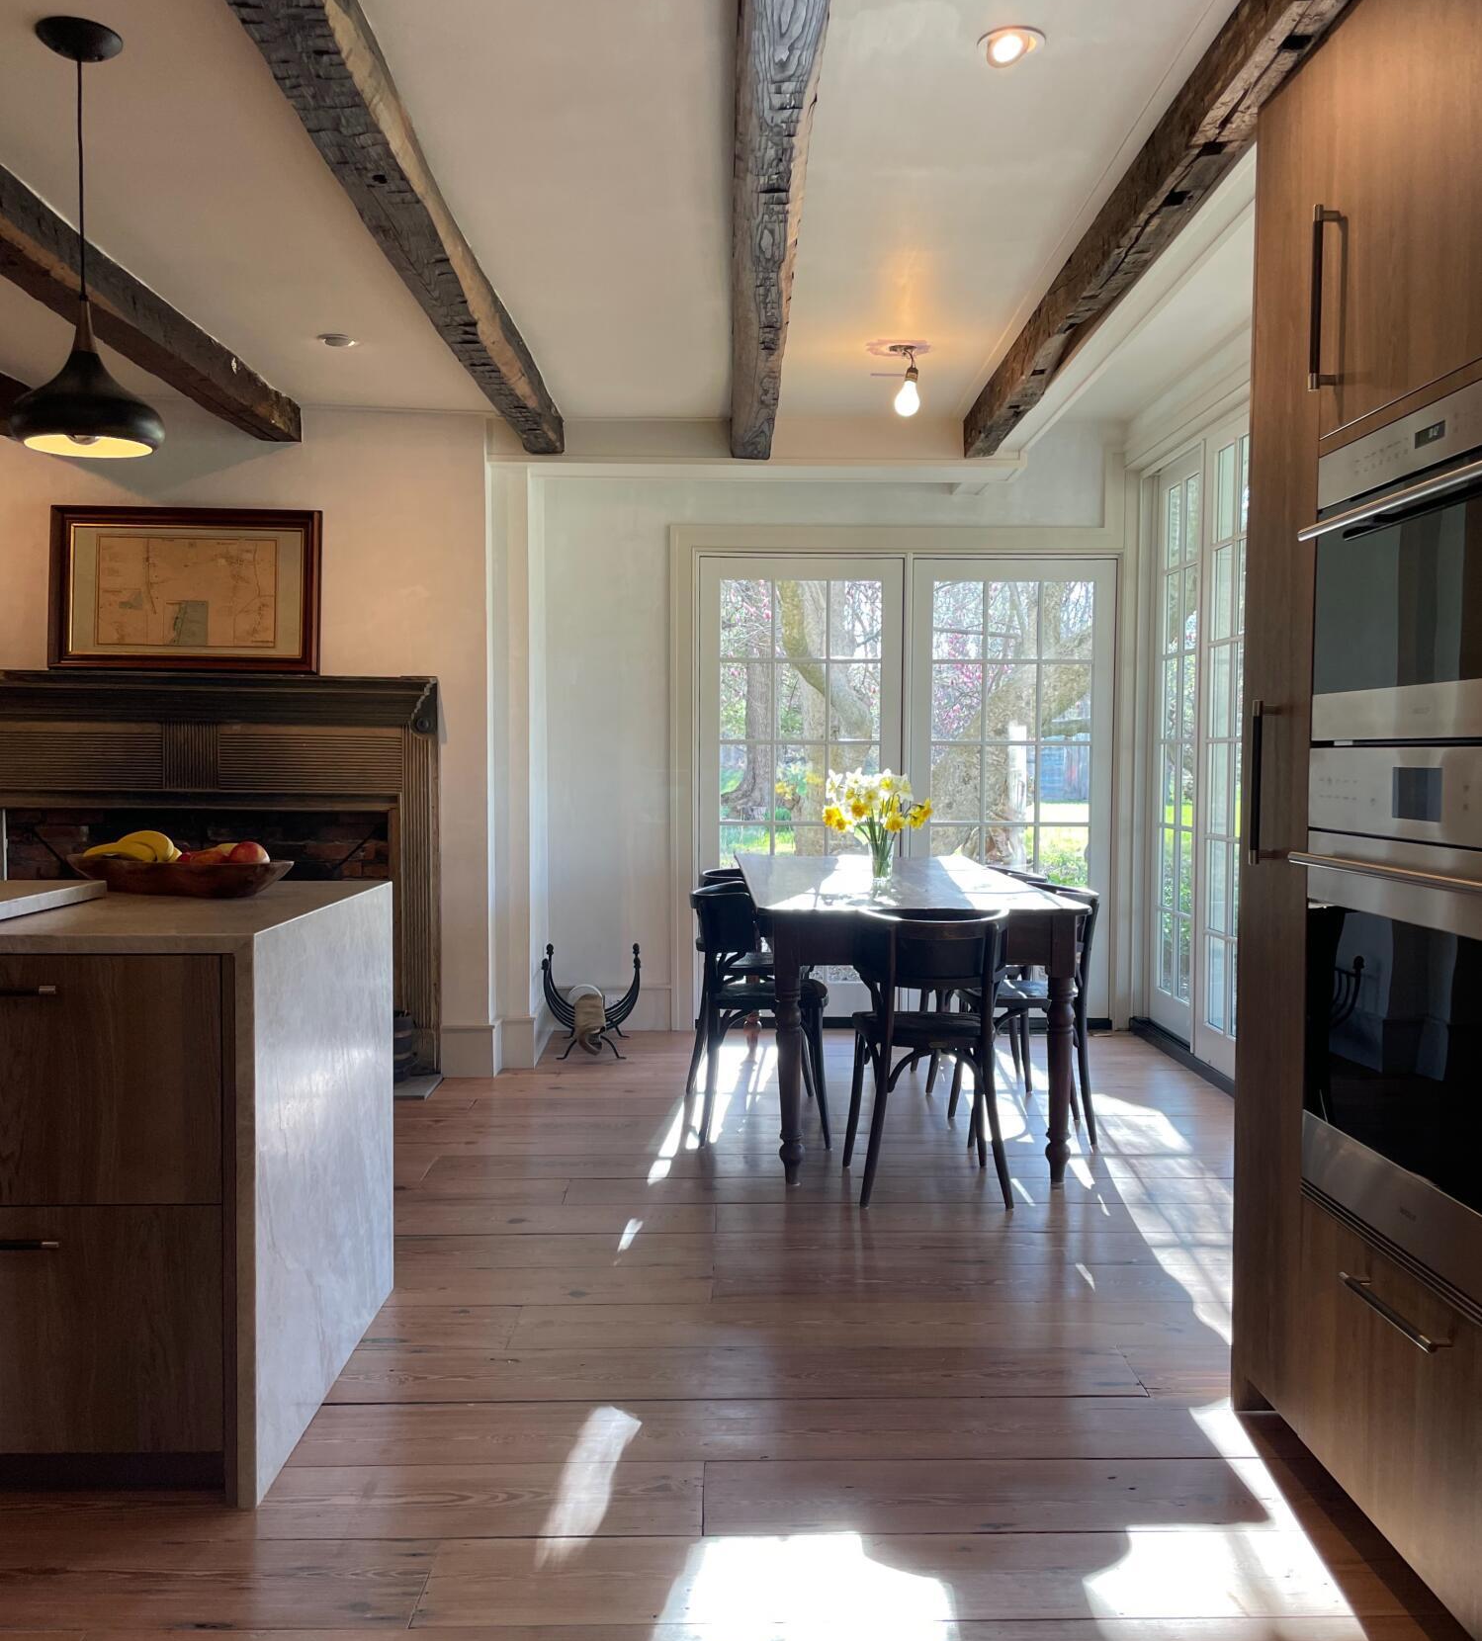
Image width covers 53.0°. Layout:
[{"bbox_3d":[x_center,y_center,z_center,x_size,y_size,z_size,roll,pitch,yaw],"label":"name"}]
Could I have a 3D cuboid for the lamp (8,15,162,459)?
[{"bbox_3d":[-1.185,-1.044,2.684,0.286,0.732,0.286,0,2,-1],"label":"lamp"}]

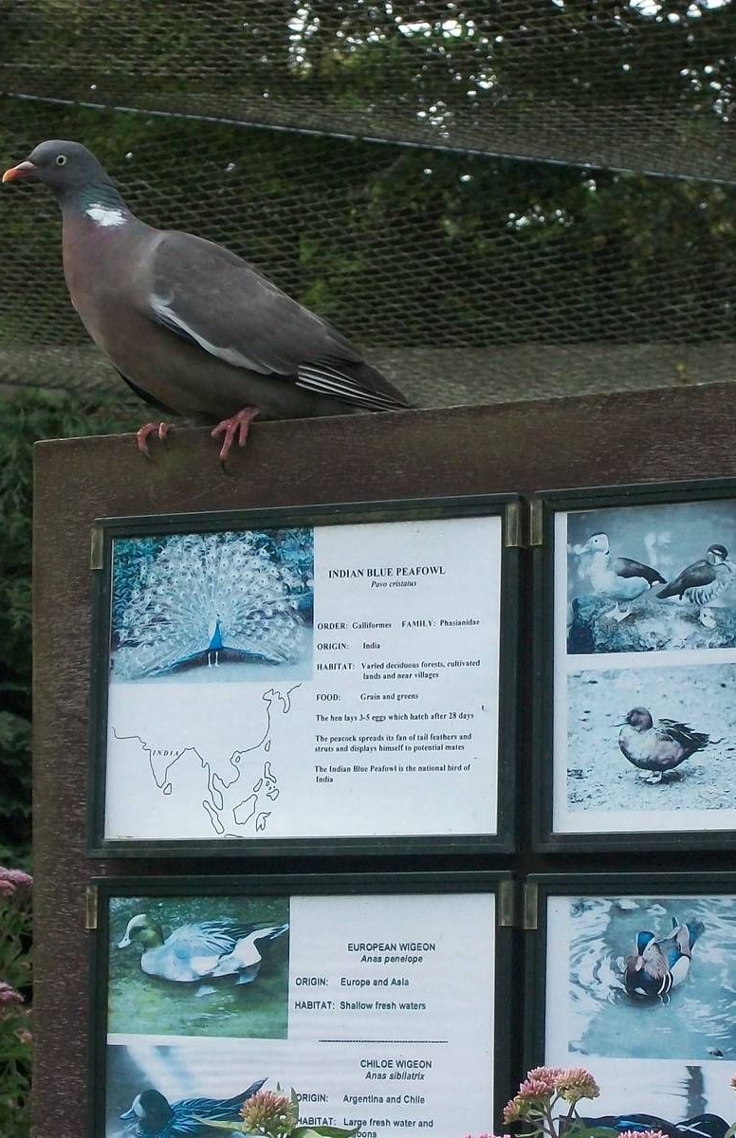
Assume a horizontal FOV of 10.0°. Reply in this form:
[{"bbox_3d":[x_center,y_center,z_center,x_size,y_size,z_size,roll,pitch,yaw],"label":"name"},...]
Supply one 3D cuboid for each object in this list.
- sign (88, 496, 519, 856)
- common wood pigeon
[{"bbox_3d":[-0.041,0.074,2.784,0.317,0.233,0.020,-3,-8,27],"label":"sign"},{"bbox_3d":[-0.096,-0.172,2.888,0.365,0.210,0.125,6,-9,-34],"label":"common wood pigeon"}]

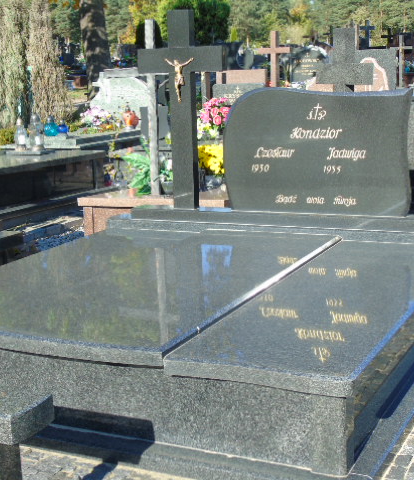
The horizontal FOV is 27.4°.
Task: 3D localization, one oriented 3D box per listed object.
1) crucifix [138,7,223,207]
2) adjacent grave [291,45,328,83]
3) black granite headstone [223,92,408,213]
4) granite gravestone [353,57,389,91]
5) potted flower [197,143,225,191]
[{"bbox_3d":[-0.147,-0.836,5.530,0.610,1.270,0.076,3,12,27],"label":"crucifix"},{"bbox_3d":[1.739,-2.941,14.500,0.660,0.840,0.120,4,13,27],"label":"adjacent grave"},{"bbox_3d":[0.597,-0.492,4.735,1.080,0.690,0.085,4,13,27],"label":"black granite headstone"},{"bbox_3d":[1.921,-1.775,9.900,0.430,0.740,0.110,4,13,27],"label":"granite gravestone"},{"bbox_3d":[0.043,-0.520,6.100,0.280,0.340,0.280,-2,11,0],"label":"potted flower"}]

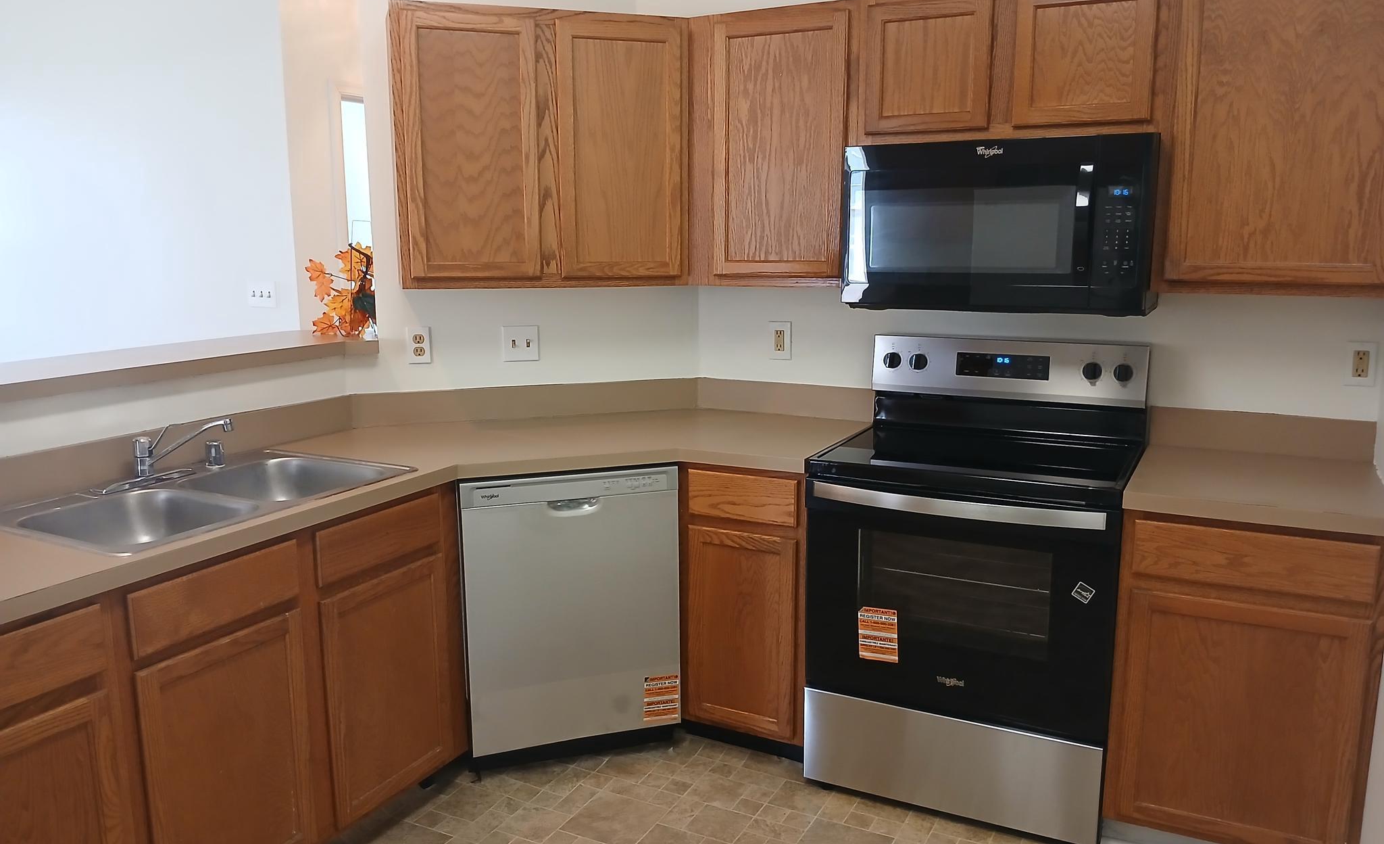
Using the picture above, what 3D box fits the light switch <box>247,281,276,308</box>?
[{"bbox_3d":[-1.893,-0.560,4.580,0.165,0.114,0.012,5,11,26],"label":"light switch"}]

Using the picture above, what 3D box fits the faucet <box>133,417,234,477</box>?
[{"bbox_3d":[-1.232,0.065,2.522,0.243,0.141,0.062,-1,10,-4],"label":"faucet"}]

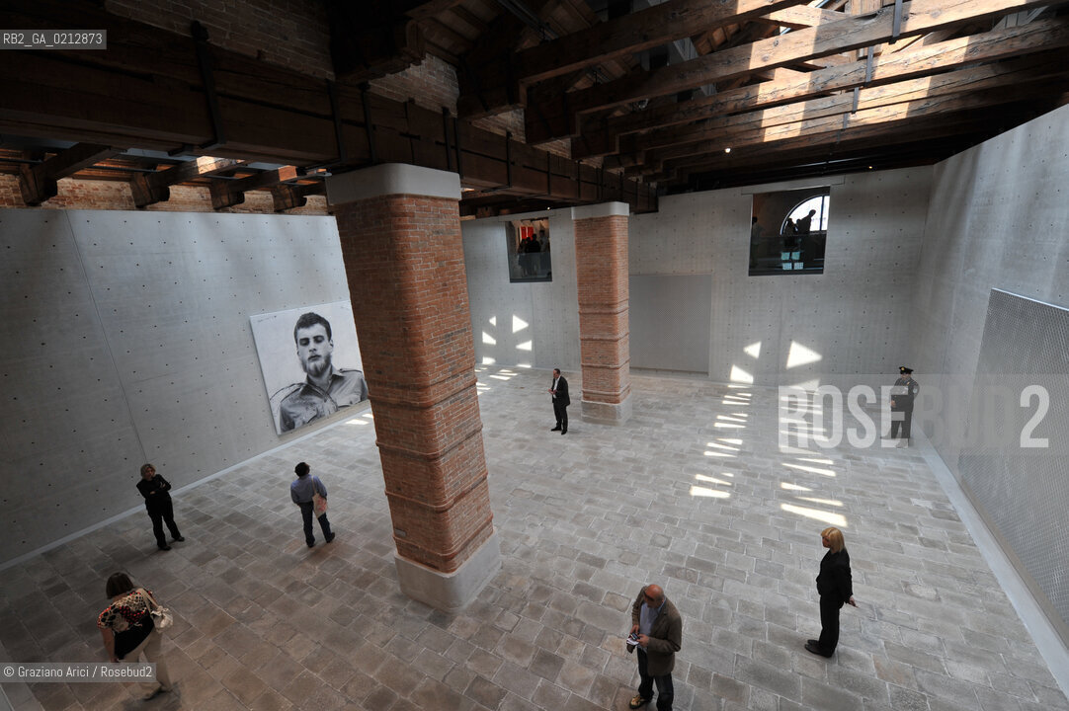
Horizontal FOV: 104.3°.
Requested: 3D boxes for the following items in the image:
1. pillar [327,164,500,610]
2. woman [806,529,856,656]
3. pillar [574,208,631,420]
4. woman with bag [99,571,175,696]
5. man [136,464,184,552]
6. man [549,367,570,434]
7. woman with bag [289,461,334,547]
[{"bbox_3d":[-1.506,0.681,5.879,1.210,5.970,1.220,4,17,30],"label":"pillar"},{"bbox_3d":[3.479,2.781,4.920,0.480,1.692,0.500,4,16,28],"label":"woman"},{"bbox_3d":[1.964,-1.053,11.658,1.240,5.960,1.240,4,17,30],"label":"pillar"},{"bbox_3d":[-4.745,3.387,5.000,0.480,1.650,0.560,6,17,35],"label":"woman with bag"},{"bbox_3d":[-7.002,2.814,7.792,0.400,1.670,0.520,-1,15,14],"label":"man"},{"bbox_3d":[0.677,1.247,11.430,0.500,1.810,0.520,-11,16,-24],"label":"man"},{"bbox_3d":[-4.021,2.675,7.548,0.520,1.641,0.400,-7,15,-10],"label":"woman with bag"}]

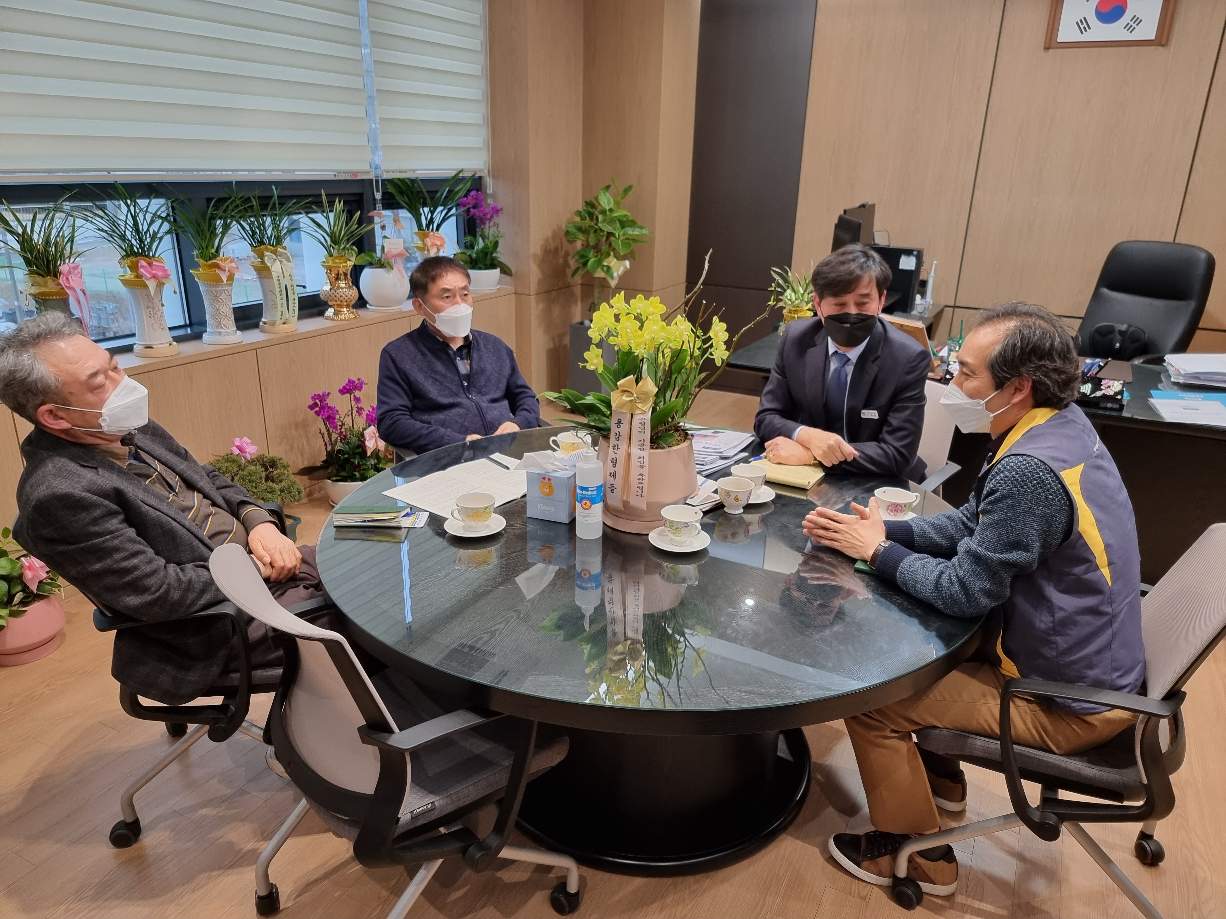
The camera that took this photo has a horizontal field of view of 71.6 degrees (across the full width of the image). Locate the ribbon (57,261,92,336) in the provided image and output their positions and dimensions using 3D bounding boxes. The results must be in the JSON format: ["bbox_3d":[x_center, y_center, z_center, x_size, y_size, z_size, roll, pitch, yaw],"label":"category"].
[{"bbox_3d":[-1.865,-0.541,2.970,0.100,0.290,0.120,9,21,20],"label":"ribbon"}]

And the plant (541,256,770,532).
[{"bbox_3d":[0.093,-0.164,2.071,0.530,0.657,0.430,5,20,11],"label":"plant"}]

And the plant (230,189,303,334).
[{"bbox_3d":[-1.604,-0.913,3.911,0.350,0.640,0.360,11,22,26],"label":"plant"}]

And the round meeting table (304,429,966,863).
[{"bbox_3d":[0.093,0.485,2.299,1.635,0.718,1.635,1,19,0],"label":"round meeting table"}]

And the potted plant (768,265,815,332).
[{"bbox_3d":[0.951,-0.818,4.421,0.320,0.370,0.300,7,20,17],"label":"potted plant"}]

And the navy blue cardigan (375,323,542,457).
[{"bbox_3d":[-0.509,-0.173,2.908,0.570,0.580,0.430,-9,22,-27],"label":"navy blue cardigan"}]

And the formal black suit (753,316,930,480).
[{"bbox_3d":[0.713,-0.133,2.692,0.560,0.610,0.460,12,22,29],"label":"formal black suit"}]

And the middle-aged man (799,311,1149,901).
[{"bbox_3d":[0.804,0.318,1.931,0.720,1.330,0.540,8,21,20],"label":"middle-aged man"}]

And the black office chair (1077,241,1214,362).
[{"bbox_3d":[2.603,-0.457,4.345,0.660,1.250,0.720,19,26,41],"label":"black office chair"}]

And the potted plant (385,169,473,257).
[{"bbox_3d":[-1.050,-1.255,4.826,0.440,0.665,0.480,11,21,26],"label":"potted plant"}]

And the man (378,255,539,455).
[{"bbox_3d":[-0.400,0.007,2.780,0.570,1.285,0.740,-12,23,-34],"label":"man"}]

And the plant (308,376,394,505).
[{"bbox_3d":[-1.253,-0.093,4.056,0.400,0.620,0.430,1,19,0],"label":"plant"}]

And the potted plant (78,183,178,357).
[{"bbox_3d":[-1.934,-0.757,3.421,0.390,0.660,0.410,11,22,26],"label":"potted plant"}]

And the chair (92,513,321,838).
[{"bbox_3d":[-1.010,0.428,2.155,0.770,0.910,0.650,-3,20,-10],"label":"chair"}]

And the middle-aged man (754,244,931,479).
[{"bbox_3d":[0.734,-0.010,2.844,0.560,1.340,0.660,14,23,32],"label":"middle-aged man"}]

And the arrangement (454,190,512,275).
[{"bbox_3d":[-0.826,-1.409,5.254,0.340,0.510,0.370,1,19,0],"label":"arrangement"}]

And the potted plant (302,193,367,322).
[{"bbox_3d":[-1.374,-1.016,4.221,0.320,0.600,0.320,11,21,26],"label":"potted plant"}]

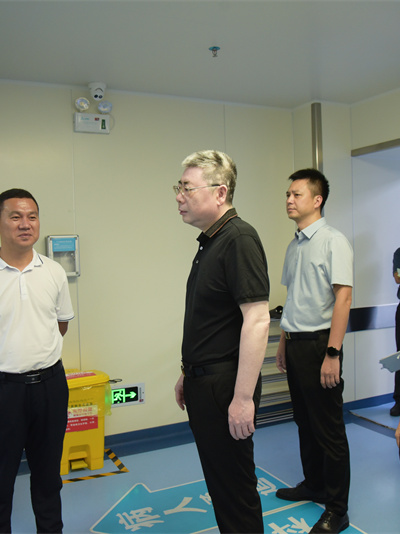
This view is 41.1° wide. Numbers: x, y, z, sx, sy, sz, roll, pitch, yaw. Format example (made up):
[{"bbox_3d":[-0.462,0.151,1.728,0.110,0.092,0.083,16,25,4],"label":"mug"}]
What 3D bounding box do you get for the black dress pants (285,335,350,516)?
[{"bbox_3d":[0.598,0.778,2.702,0.280,0.890,0.410,-2,3,-20],"label":"black dress pants"}]

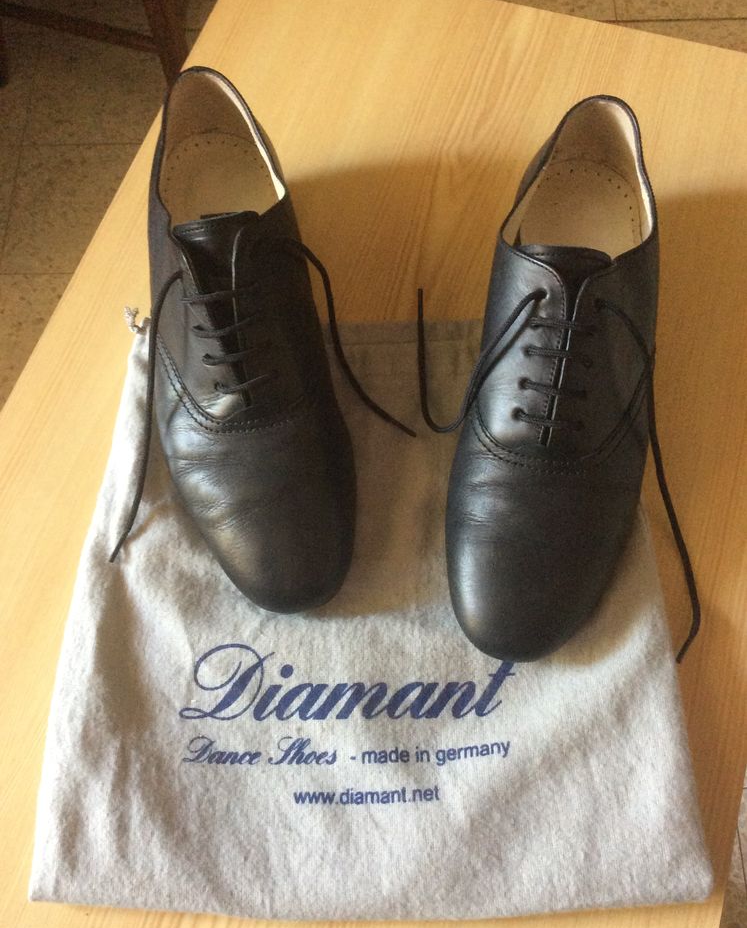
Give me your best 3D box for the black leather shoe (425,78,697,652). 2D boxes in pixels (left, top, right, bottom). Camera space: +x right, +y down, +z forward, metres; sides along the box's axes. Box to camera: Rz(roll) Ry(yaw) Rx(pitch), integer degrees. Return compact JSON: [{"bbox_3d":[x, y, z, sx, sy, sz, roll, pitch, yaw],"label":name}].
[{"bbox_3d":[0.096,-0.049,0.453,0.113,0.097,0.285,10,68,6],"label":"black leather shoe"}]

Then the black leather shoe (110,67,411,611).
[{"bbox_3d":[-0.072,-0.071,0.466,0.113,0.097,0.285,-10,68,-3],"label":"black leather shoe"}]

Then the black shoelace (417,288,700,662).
[{"bbox_3d":[0.088,-0.017,0.446,0.165,0.085,0.180,10,68,6],"label":"black shoelace"}]

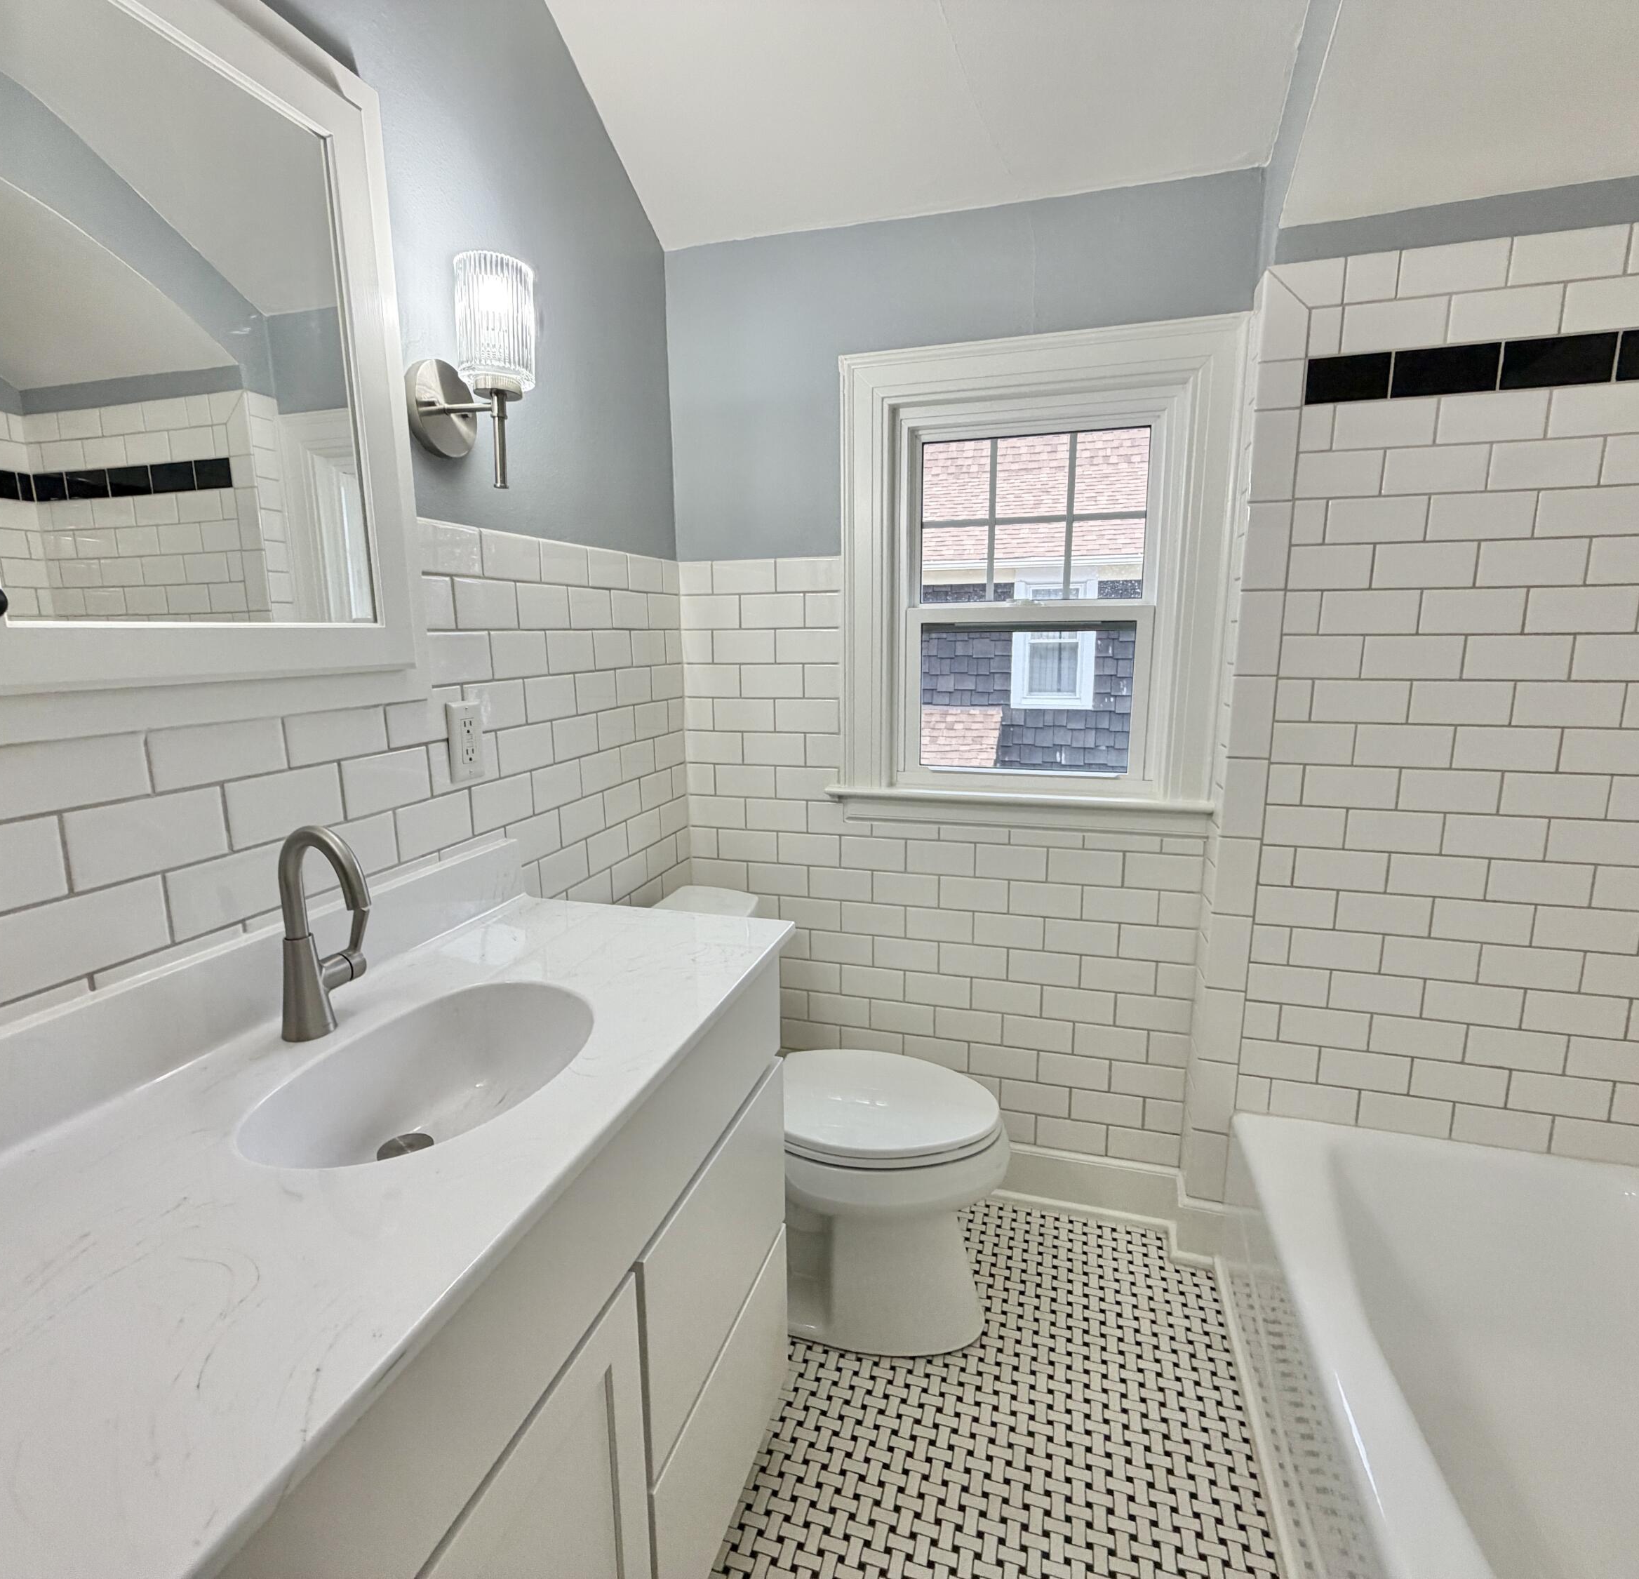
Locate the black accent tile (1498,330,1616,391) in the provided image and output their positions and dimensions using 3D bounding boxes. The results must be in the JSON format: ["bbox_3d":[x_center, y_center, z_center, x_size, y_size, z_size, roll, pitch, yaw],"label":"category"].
[{"bbox_3d":[1.189,-0.688,1.373,0.152,0.075,0.008,2,11,17],"label":"black accent tile"}]

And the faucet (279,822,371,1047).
[{"bbox_3d":[-0.508,0.150,0.914,0.157,0.238,0.095,5,12,27],"label":"faucet"}]

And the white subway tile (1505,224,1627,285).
[{"bbox_3d":[1.189,-0.845,1.353,0.153,0.069,0.009,2,11,16],"label":"white subway tile"}]

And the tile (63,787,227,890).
[{"bbox_3d":[-0.664,0.046,0.845,0.009,0.074,0.153,2,11,16],"label":"tile"}]

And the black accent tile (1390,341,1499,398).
[{"bbox_3d":[1.040,-0.695,1.418,0.152,0.075,0.008,2,11,17],"label":"black accent tile"}]

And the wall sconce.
[{"bbox_3d":[-0.467,-0.566,1.182,0.155,0.280,0.125,2,11,16],"label":"wall sconce"}]

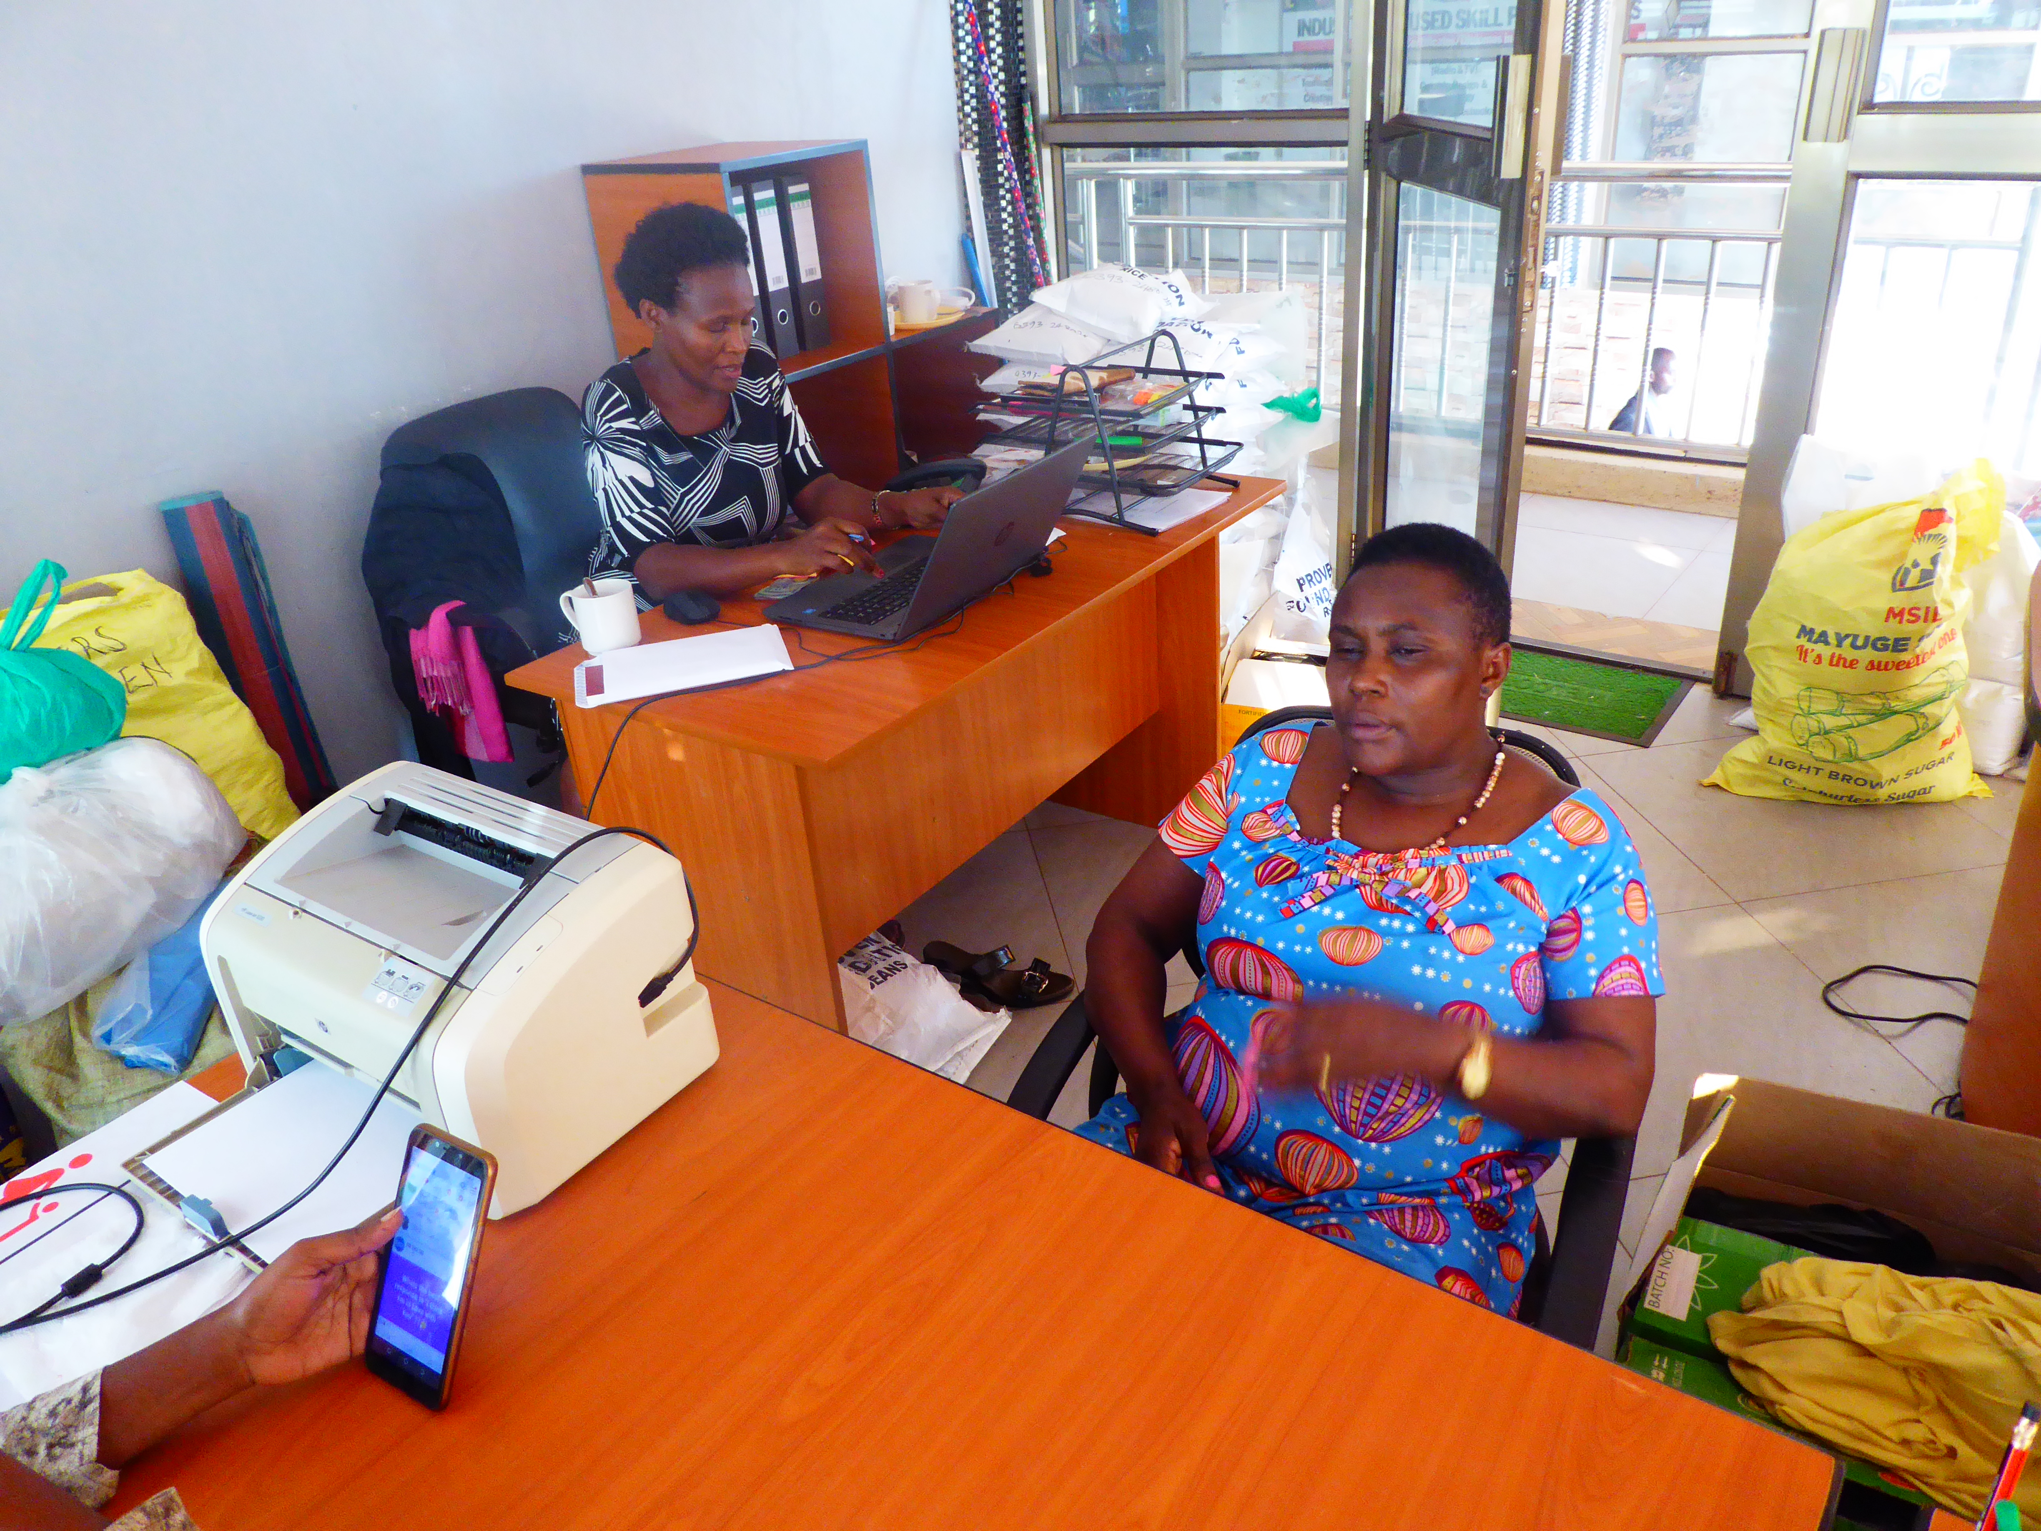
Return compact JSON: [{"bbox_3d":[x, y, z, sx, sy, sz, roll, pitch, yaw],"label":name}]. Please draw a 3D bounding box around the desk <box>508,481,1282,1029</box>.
[{"bbox_3d":[-0.094,0.014,2.419,0.603,0.744,1.231,14,32,32],"label":"desk"}]

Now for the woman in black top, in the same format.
[{"bbox_3d":[-0.412,-0.247,2.382,0.640,1.300,0.540,18,35,38],"label":"woman in black top"}]

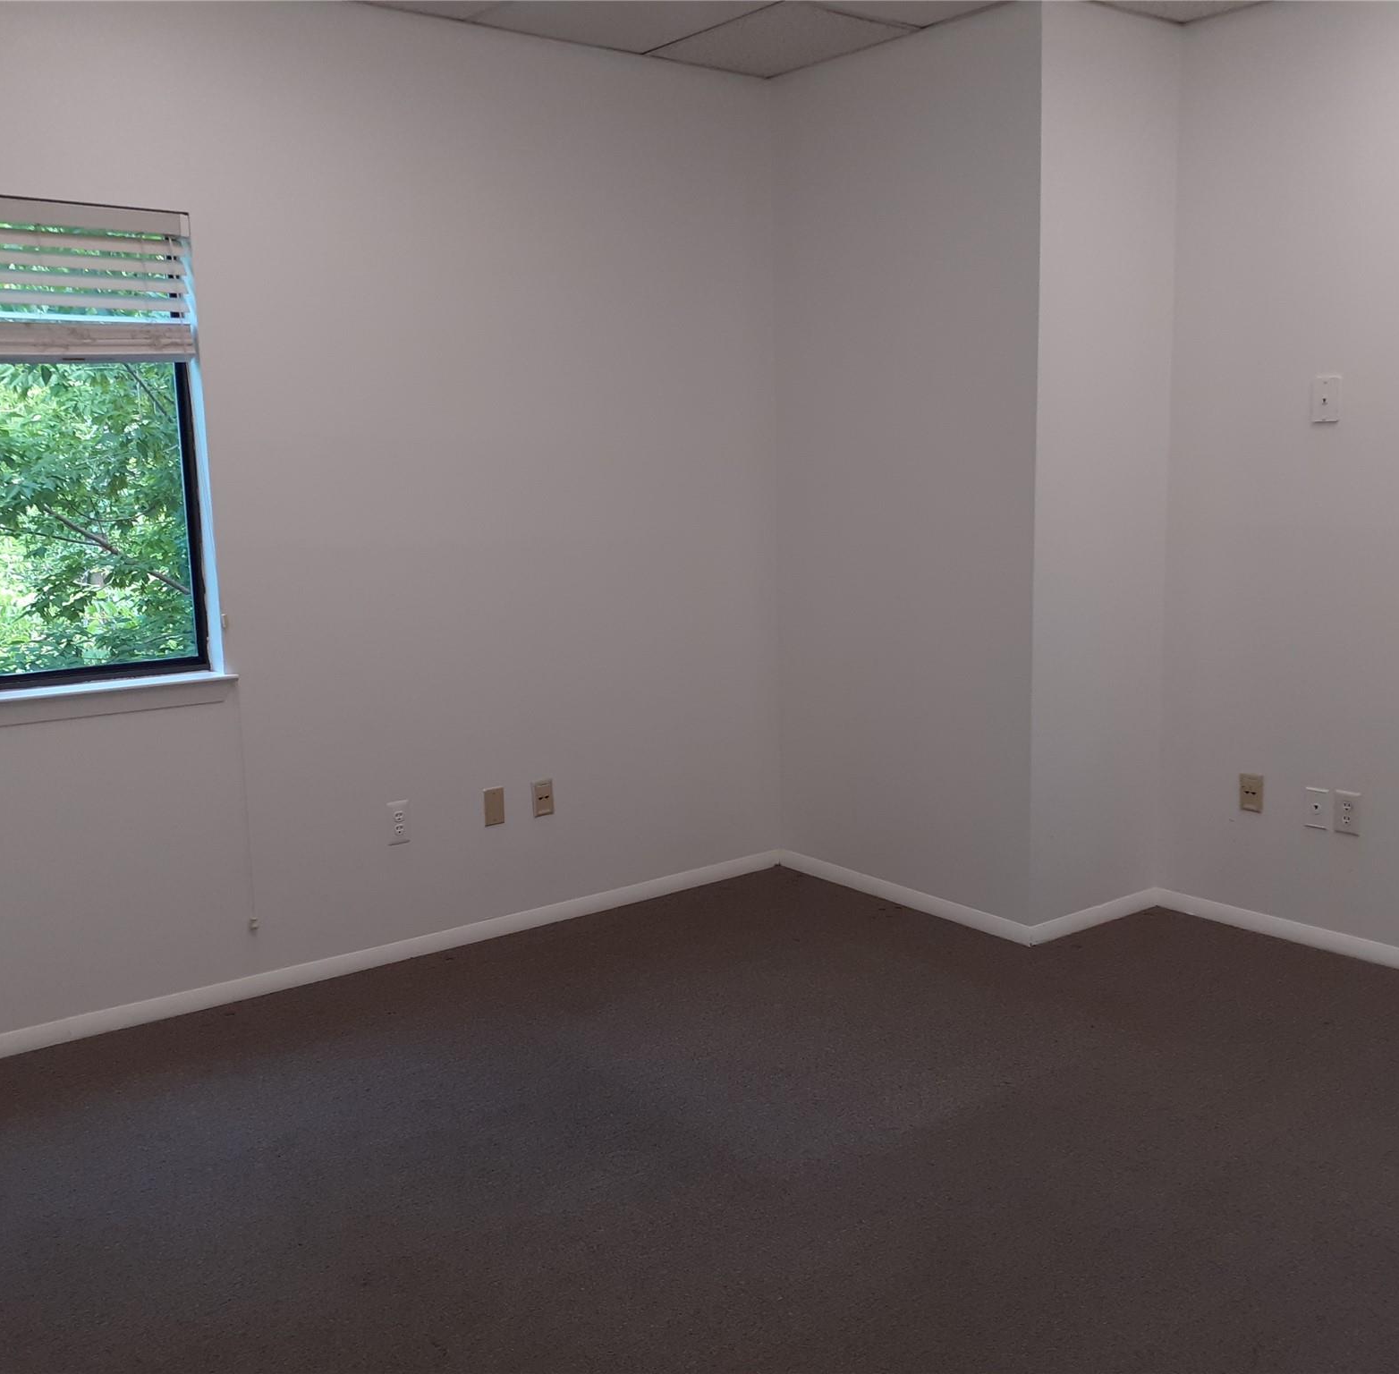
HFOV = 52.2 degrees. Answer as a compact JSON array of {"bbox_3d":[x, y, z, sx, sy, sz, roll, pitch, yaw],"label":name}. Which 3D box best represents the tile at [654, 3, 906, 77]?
[{"bbox_3d":[0.238,-1.963,4.330,0.480,0.020,0.625,-8,11,-39],"label":"tile"}]

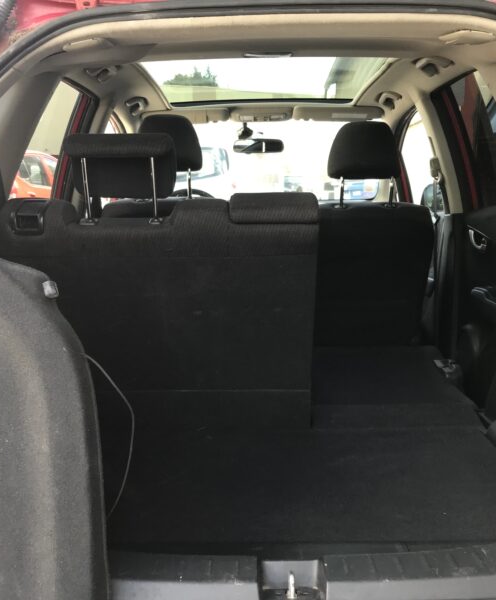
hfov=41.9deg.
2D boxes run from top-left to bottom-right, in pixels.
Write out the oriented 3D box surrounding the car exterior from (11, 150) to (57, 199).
[{"bbox_3d":[-3.680,-1.550,10.300,1.730,1.500,3.950,1,11,8],"label":"car exterior"}]

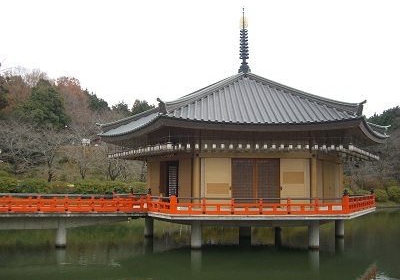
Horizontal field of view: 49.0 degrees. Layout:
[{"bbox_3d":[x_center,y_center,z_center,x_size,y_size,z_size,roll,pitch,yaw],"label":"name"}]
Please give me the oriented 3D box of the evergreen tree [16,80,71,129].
[{"bbox_3d":[-23.824,-4.978,66.847,8.219,8.943,7.500,0,-6,0],"label":"evergreen tree"}]

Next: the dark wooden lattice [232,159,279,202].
[{"bbox_3d":[2.350,1.783,18.374,2.021,2.020,0.100,0,-6,0],"label":"dark wooden lattice"}]

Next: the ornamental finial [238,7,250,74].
[{"bbox_3d":[2.337,-5.338,23.372,0.613,3.780,0.613,0,-6,0],"label":"ornamental finial"}]

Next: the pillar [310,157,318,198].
[{"bbox_3d":[4.783,1.710,18.390,0.290,2.210,0.290,0,-6,0],"label":"pillar"}]

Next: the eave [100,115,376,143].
[{"bbox_3d":[2.311,0.043,22.819,15.052,0.646,13.035,0,-6,0],"label":"eave"}]

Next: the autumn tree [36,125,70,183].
[{"bbox_3d":[-16.995,1.630,50.087,4.676,6.856,4.800,0,-6,0],"label":"autumn tree"}]

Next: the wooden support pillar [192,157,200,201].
[{"bbox_3d":[-0.138,1.709,18.374,0.290,2.208,0.290,0,-6,0],"label":"wooden support pillar"}]

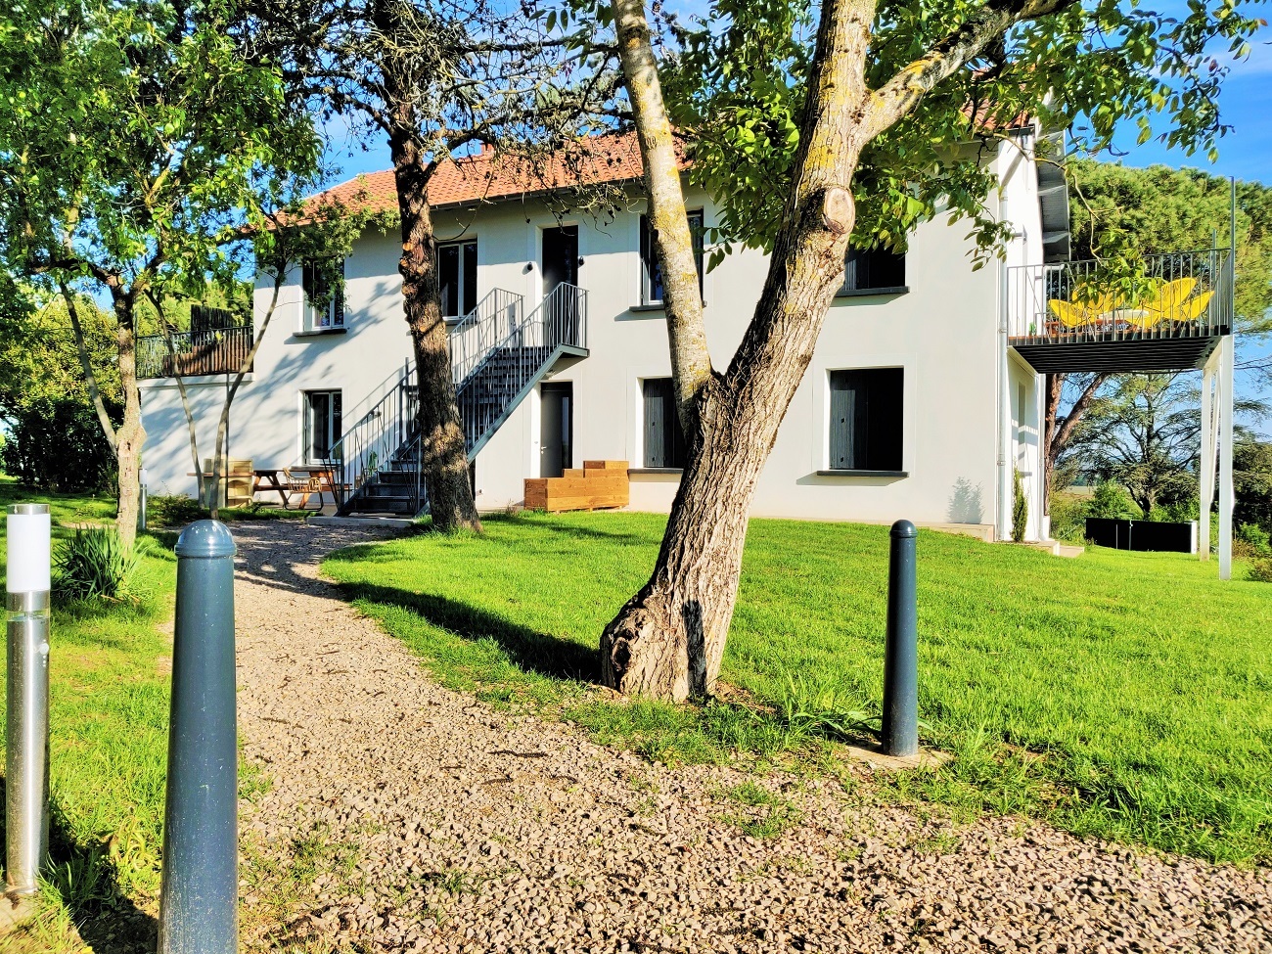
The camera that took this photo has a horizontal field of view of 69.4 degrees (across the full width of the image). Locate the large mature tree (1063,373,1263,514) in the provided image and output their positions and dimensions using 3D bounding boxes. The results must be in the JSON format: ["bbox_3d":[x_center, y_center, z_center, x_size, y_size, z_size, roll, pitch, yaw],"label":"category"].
[{"bbox_3d":[23.308,-2.196,41.000,9.000,8.200,9.000,0,1,0],"label":"large mature tree"}]

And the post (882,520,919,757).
[{"bbox_3d":[0.974,0.587,3.380,0.125,0.860,0.125,0,1,0],"label":"post"}]

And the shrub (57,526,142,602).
[{"bbox_3d":[-3.808,0.608,6.500,0.580,0.530,0.550,0,1,0],"label":"shrub"}]

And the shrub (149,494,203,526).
[{"bbox_3d":[-6.769,0.482,13.500,0.850,0.500,0.750,0,1,0],"label":"shrub"}]

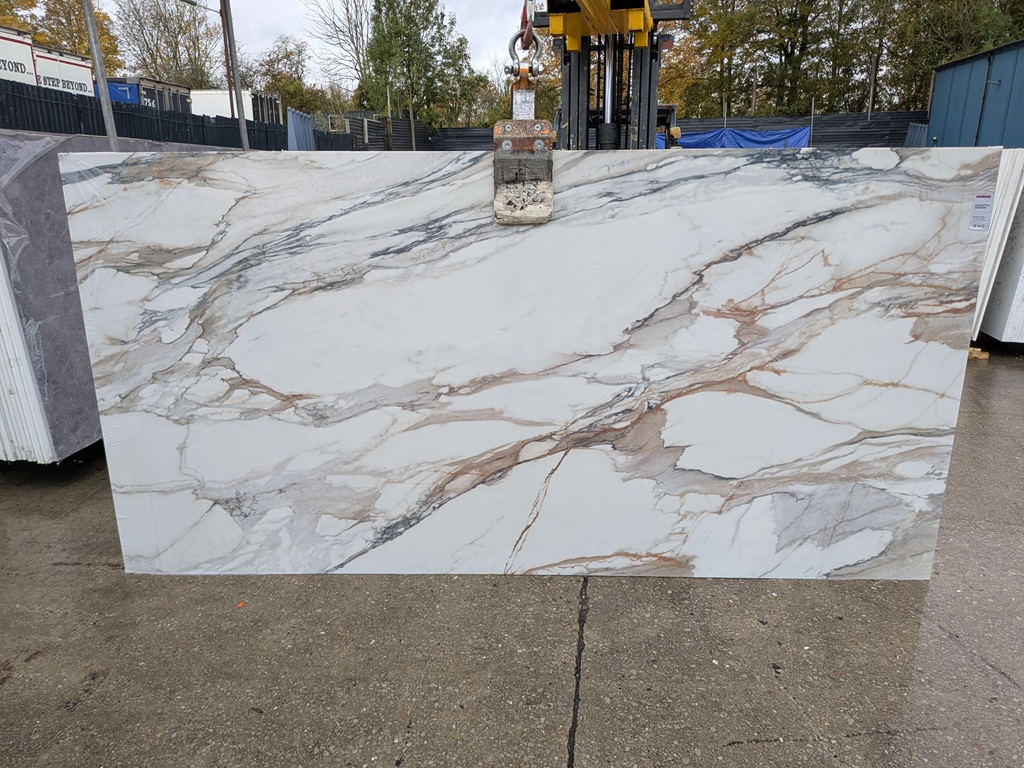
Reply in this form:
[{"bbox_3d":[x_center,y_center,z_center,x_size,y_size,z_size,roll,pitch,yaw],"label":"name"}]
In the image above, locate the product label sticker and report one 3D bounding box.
[{"bbox_3d":[1.609,-0.590,2.430,0.065,0.123,0.001,0,15,1],"label":"product label sticker"}]

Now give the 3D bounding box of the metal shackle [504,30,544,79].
[{"bbox_3d":[0.042,-1.089,2.341,0.132,0.142,0.052,0,15,1],"label":"metal shackle"}]

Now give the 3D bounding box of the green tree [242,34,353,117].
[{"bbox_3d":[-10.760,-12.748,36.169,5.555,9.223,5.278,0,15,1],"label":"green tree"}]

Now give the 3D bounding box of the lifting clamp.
[{"bbox_3d":[0.041,-0.857,2.403,0.198,0.621,0.170,0,15,1],"label":"lifting clamp"}]

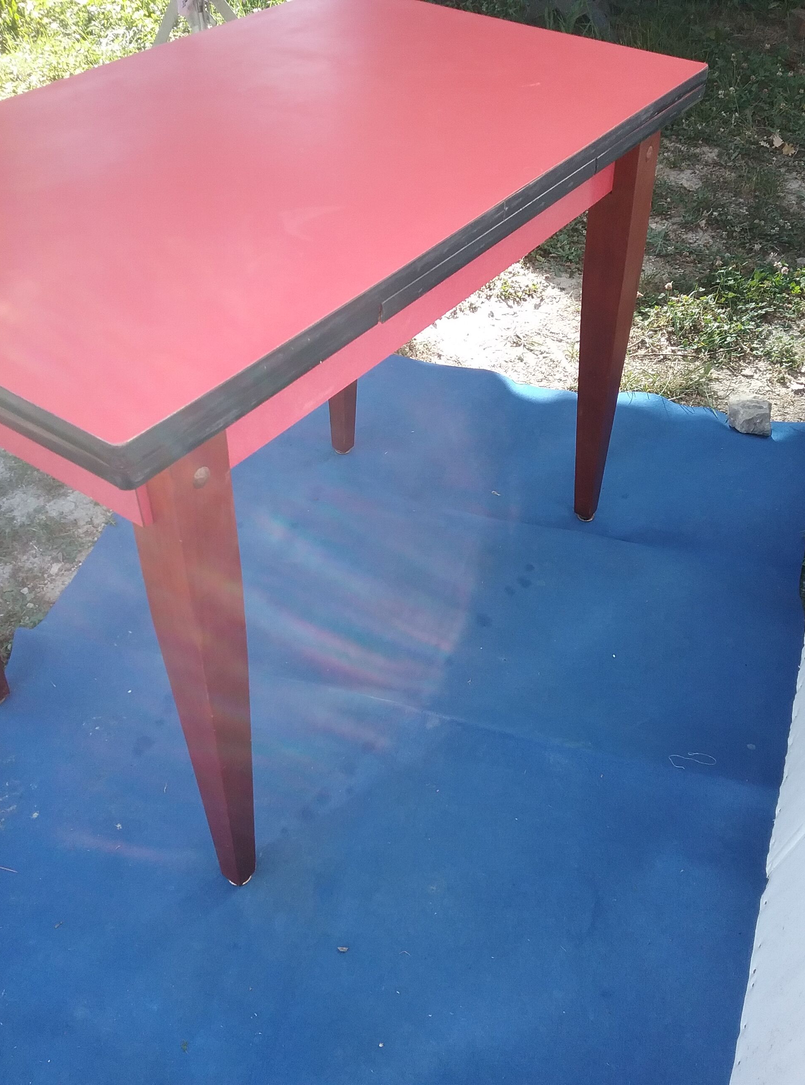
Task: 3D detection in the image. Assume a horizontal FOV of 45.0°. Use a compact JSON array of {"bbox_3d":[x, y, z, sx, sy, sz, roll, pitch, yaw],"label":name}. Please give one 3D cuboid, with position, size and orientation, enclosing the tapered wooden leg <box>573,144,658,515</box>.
[{"bbox_3d":[0.313,-0.302,1.502,0.071,0.724,0.071,26,52,26],"label":"tapered wooden leg"}]

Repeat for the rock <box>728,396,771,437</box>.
[{"bbox_3d":[0.698,-0.259,1.952,0.082,0.060,0.058,18,46,17],"label":"rock"}]

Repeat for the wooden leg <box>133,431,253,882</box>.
[{"bbox_3d":[-0.197,0.164,1.001,0.069,0.724,0.069,27,48,25],"label":"wooden leg"}]

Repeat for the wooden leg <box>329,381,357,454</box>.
[{"bbox_3d":[-0.109,-0.468,1.671,0.070,0.724,0.070,25,46,26],"label":"wooden leg"}]

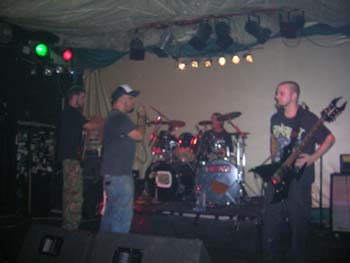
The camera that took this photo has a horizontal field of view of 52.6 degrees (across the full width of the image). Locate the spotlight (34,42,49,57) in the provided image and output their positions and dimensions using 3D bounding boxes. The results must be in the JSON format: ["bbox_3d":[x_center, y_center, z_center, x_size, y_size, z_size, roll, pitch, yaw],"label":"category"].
[{"bbox_3d":[-1.885,-1.158,5.000,0.200,0.200,0.290,0,17,-25],"label":"spotlight"}]

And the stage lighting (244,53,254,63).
[{"bbox_3d":[1.008,-0.975,4.783,0.130,0.130,0.150,0,7,15],"label":"stage lighting"}]

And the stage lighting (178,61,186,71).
[{"bbox_3d":[0.126,-0.975,5.310,0.130,0.130,0.150,0,7,15],"label":"stage lighting"}]

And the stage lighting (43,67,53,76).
[{"bbox_3d":[-1.872,-0.881,5.200,0.130,0.130,0.150,0,18,-26],"label":"stage lighting"}]

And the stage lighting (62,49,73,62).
[{"bbox_3d":[-1.548,-1.095,5.100,0.170,0.200,0.240,0,14,-20],"label":"stage lighting"}]

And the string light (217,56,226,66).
[{"bbox_3d":[0.673,-0.975,4.983,0.130,0.130,0.150,0,7,15],"label":"string light"}]

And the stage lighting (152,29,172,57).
[{"bbox_3d":[-0.162,-1.150,4.600,0.230,0.330,0.230,0,-34,44],"label":"stage lighting"}]

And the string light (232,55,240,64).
[{"bbox_3d":[0.850,-0.975,4.877,0.130,0.130,0.150,0,7,15],"label":"string light"}]

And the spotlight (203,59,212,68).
[{"bbox_3d":[0.459,-0.960,5.000,0.130,0.130,0.150,0,18,-3],"label":"spotlight"}]

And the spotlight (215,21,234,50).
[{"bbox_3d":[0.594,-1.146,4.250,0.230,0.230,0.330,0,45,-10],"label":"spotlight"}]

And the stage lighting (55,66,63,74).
[{"bbox_3d":[-1.744,-0.913,5.300,0.130,0.130,0.150,0,18,-26],"label":"stage lighting"}]

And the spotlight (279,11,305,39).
[{"bbox_3d":[1.327,-1.218,4.050,0.250,0.250,0.310,0,27,28],"label":"spotlight"}]

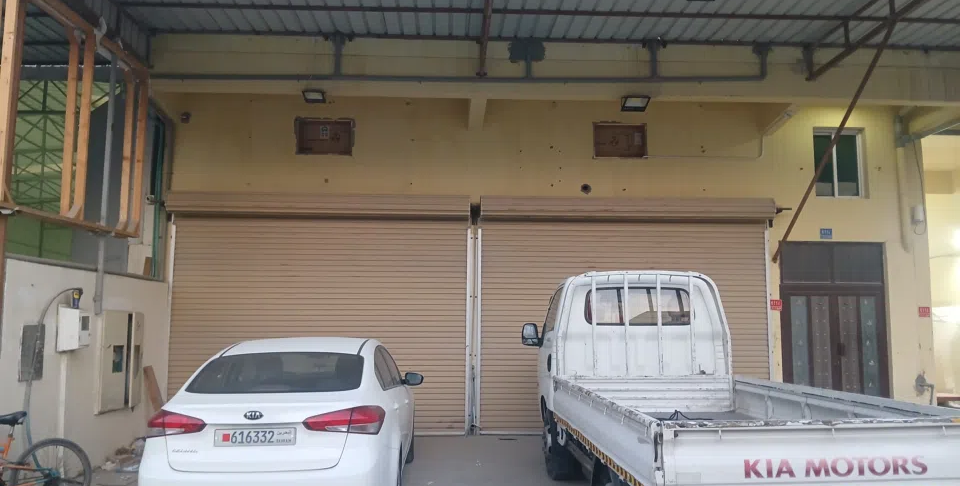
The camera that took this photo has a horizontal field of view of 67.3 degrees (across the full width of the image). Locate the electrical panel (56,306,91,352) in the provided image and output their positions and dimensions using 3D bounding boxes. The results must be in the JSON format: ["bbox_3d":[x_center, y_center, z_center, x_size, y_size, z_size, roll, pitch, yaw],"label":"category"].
[{"bbox_3d":[-4.129,0.869,7.365,0.210,0.463,0.260,0,-6,-2],"label":"electrical panel"}]

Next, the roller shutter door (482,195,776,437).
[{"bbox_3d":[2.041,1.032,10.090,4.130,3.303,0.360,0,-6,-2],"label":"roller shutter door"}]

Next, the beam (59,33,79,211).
[{"bbox_3d":[-4.218,-1.228,7.410,0.090,1.903,0.060,0,-6,-2],"label":"beam"}]

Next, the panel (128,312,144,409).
[{"bbox_3d":[-4.203,1.423,8.771,0.080,1.130,0.500,1,-6,-8],"label":"panel"}]

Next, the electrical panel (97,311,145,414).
[{"bbox_3d":[-4.221,1.397,8.532,0.100,1.130,0.970,0,-6,-2],"label":"electrical panel"}]

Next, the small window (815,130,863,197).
[{"bbox_3d":[5.343,-1.181,10.729,0.711,1.029,0.100,0,-6,-2],"label":"small window"}]

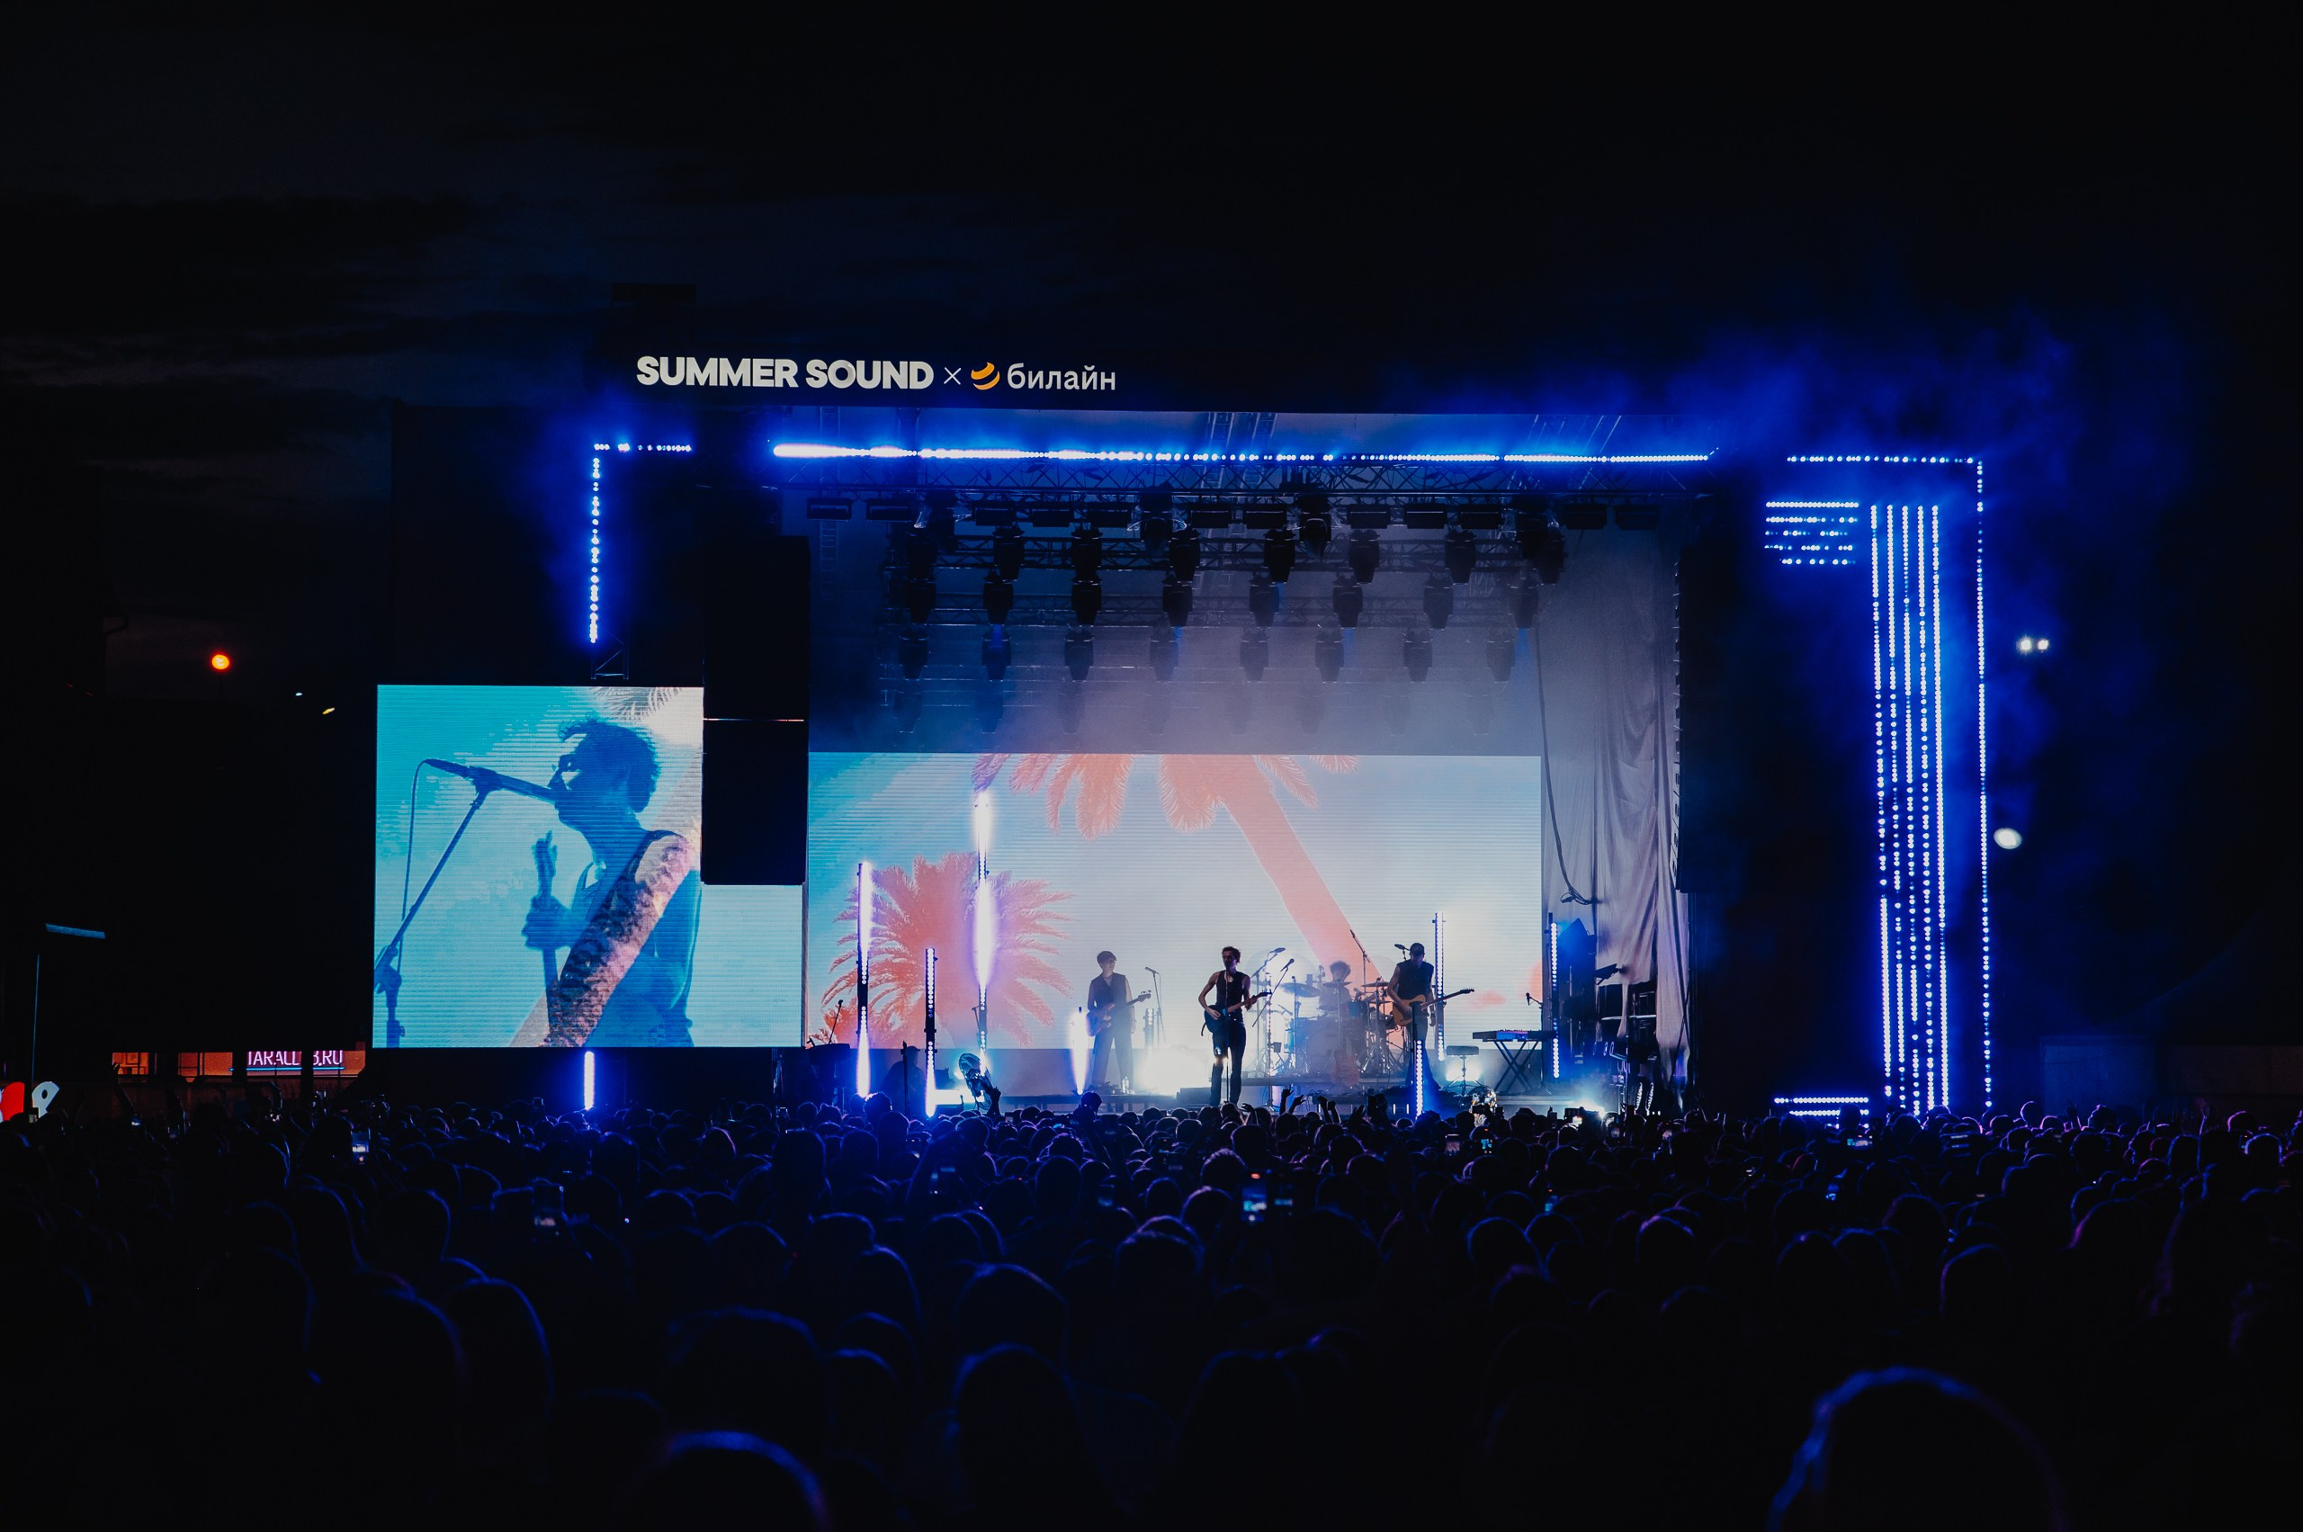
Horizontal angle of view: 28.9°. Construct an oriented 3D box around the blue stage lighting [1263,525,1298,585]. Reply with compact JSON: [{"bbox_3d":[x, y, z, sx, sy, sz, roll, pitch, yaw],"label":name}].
[{"bbox_3d":[1.410,-2.333,49.400,0.360,0.620,0.340,0,-4,-5],"label":"blue stage lighting"}]

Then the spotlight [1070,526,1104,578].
[{"bbox_3d":[-0.725,-2.373,49.400,0.360,0.610,0.340,0,-4,-5],"label":"spotlight"}]

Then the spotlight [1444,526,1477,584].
[{"bbox_3d":[3.500,-2.394,50.700,0.390,0.660,0.380,0,-4,-4],"label":"spotlight"}]

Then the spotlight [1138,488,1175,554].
[{"bbox_3d":[0.049,-2.662,48.700,0.380,0.720,0.400,0,-4,-5],"label":"spotlight"}]

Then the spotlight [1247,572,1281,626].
[{"bbox_3d":[1.276,-1.914,51.200,0.360,0.620,0.340,0,-4,-5],"label":"spotlight"}]

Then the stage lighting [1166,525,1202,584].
[{"bbox_3d":[0.376,-2.405,50.500,0.390,0.650,0.380,0,-4,-4],"label":"stage lighting"}]

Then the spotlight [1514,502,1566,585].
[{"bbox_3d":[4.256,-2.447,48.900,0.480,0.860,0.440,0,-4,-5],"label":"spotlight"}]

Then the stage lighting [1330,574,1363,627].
[{"bbox_3d":[2.295,-1.945,52.600,0.390,0.650,0.380,0,-4,-4],"label":"stage lighting"}]

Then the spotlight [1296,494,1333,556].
[{"bbox_3d":[1.794,-2.655,49.300,0.400,0.700,0.400,0,-4,-4],"label":"spotlight"}]

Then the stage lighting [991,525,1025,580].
[{"bbox_3d":[-1.589,-2.353,49.400,0.360,0.610,0.340,0,-4,-5],"label":"stage lighting"}]

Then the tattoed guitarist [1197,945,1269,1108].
[{"bbox_3d":[0.871,2.822,47.600,0.740,1.820,0.500,1,-4,-10],"label":"tattoed guitarist"}]

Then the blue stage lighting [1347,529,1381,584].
[{"bbox_3d":[2.403,-2.369,50.600,0.390,0.630,0.380,0,-4,-4],"label":"blue stage lighting"}]

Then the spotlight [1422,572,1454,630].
[{"bbox_3d":[3.290,-1.897,51.300,0.360,0.620,0.340,0,-4,-5],"label":"spotlight"}]

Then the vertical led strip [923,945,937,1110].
[{"bbox_3d":[-2.413,2.881,48.600,0.140,1.930,0.130,0,-4,-4],"label":"vertical led strip"}]

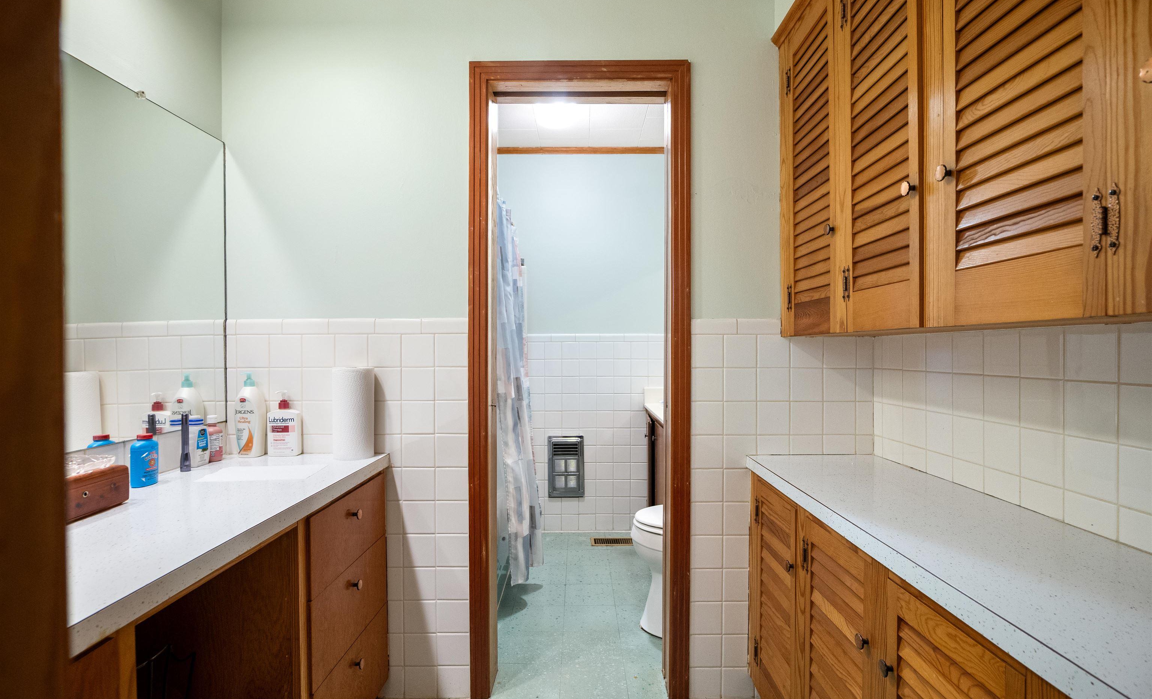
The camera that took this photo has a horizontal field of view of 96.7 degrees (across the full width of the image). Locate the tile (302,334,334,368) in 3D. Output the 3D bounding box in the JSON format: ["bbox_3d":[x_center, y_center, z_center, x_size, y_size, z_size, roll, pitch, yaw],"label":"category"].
[{"bbox_3d":[-0.853,0.006,1.705,0.109,0.109,0.009,0,0,0],"label":"tile"}]

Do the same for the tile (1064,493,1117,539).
[{"bbox_3d":[0.983,0.313,0.974,0.010,0.065,0.101,0,0,0],"label":"tile"}]

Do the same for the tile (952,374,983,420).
[{"bbox_3d":[0.996,0.118,1.296,0.009,0.109,0.102,0,0,0],"label":"tile"}]

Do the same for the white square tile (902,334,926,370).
[{"bbox_3d":[0.997,0.007,1.502,0.009,0.109,0.102,0,0,0],"label":"white square tile"}]

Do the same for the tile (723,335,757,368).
[{"bbox_3d":[0.544,0.008,1.702,0.109,0.109,0.009,0,0,0],"label":"tile"}]

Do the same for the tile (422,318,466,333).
[{"bbox_3d":[-0.436,-0.076,1.704,0.152,0.052,0.009,0,0,0],"label":"tile"}]

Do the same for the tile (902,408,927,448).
[{"bbox_3d":[0.984,0.228,1.482,0.009,0.108,0.104,0,0,0],"label":"tile"}]

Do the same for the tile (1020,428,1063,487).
[{"bbox_3d":[0.993,0.229,1.087,0.010,0.107,0.104,0,0,0],"label":"tile"}]

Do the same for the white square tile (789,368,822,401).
[{"bbox_3d":[0.763,0.117,1.692,0.108,0.108,0.009,0,0,0],"label":"white square tile"}]

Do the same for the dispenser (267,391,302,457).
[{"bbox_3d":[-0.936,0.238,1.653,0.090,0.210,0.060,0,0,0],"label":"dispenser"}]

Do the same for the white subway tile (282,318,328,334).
[{"bbox_3d":[-0.888,-0.076,1.685,0.149,0.053,0.010,0,0,0],"label":"white subway tile"}]

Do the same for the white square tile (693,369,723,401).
[{"bbox_3d":[0.432,0.116,1.685,0.102,0.107,0.010,0,0,0],"label":"white square tile"}]

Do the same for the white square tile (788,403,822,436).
[{"bbox_3d":[0.765,0.229,1.702,0.109,0.109,0.009,0,0,0],"label":"white square tile"}]

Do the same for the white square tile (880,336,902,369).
[{"bbox_3d":[0.997,0.007,1.605,0.009,0.109,0.102,0,0,0],"label":"white square tile"}]

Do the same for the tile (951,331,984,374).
[{"bbox_3d":[0.984,0.007,1.280,0.009,0.108,0.104,0,0,0],"label":"tile"}]

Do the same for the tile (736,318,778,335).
[{"bbox_3d":[0.611,-0.076,1.692,0.150,0.051,0.009,0,0,0],"label":"tile"}]

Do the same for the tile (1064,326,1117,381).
[{"bbox_3d":[0.993,0.006,0.983,0.010,0.108,0.105,0,0,0],"label":"tile"}]

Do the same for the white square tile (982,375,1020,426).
[{"bbox_3d":[0.996,0.118,1.193,0.009,0.109,0.102,0,0,0],"label":"white square tile"}]

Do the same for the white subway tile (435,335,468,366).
[{"bbox_3d":[-0.411,0.005,1.702,0.107,0.107,0.010,0,0,0],"label":"white subway tile"}]

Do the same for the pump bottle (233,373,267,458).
[{"bbox_3d":[-1.048,0.209,1.652,0.095,0.270,0.063,0,0,0],"label":"pump bottle"}]

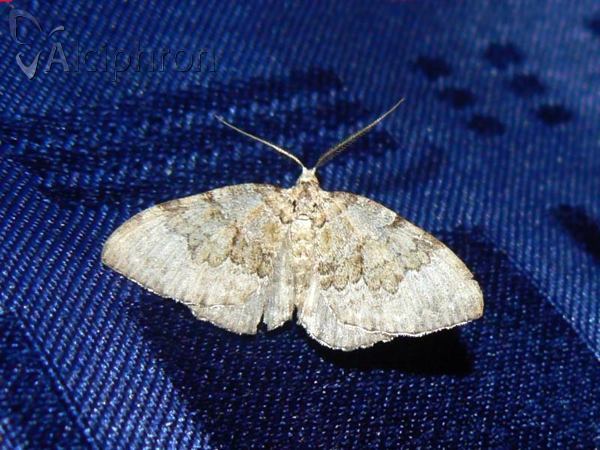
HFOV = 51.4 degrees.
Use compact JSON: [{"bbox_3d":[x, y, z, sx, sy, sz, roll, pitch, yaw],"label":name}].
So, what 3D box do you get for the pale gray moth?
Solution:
[{"bbox_3d":[0.000,-0.001,0.046,0.026,0.005,0.021,6,62,0],"label":"pale gray moth"}]

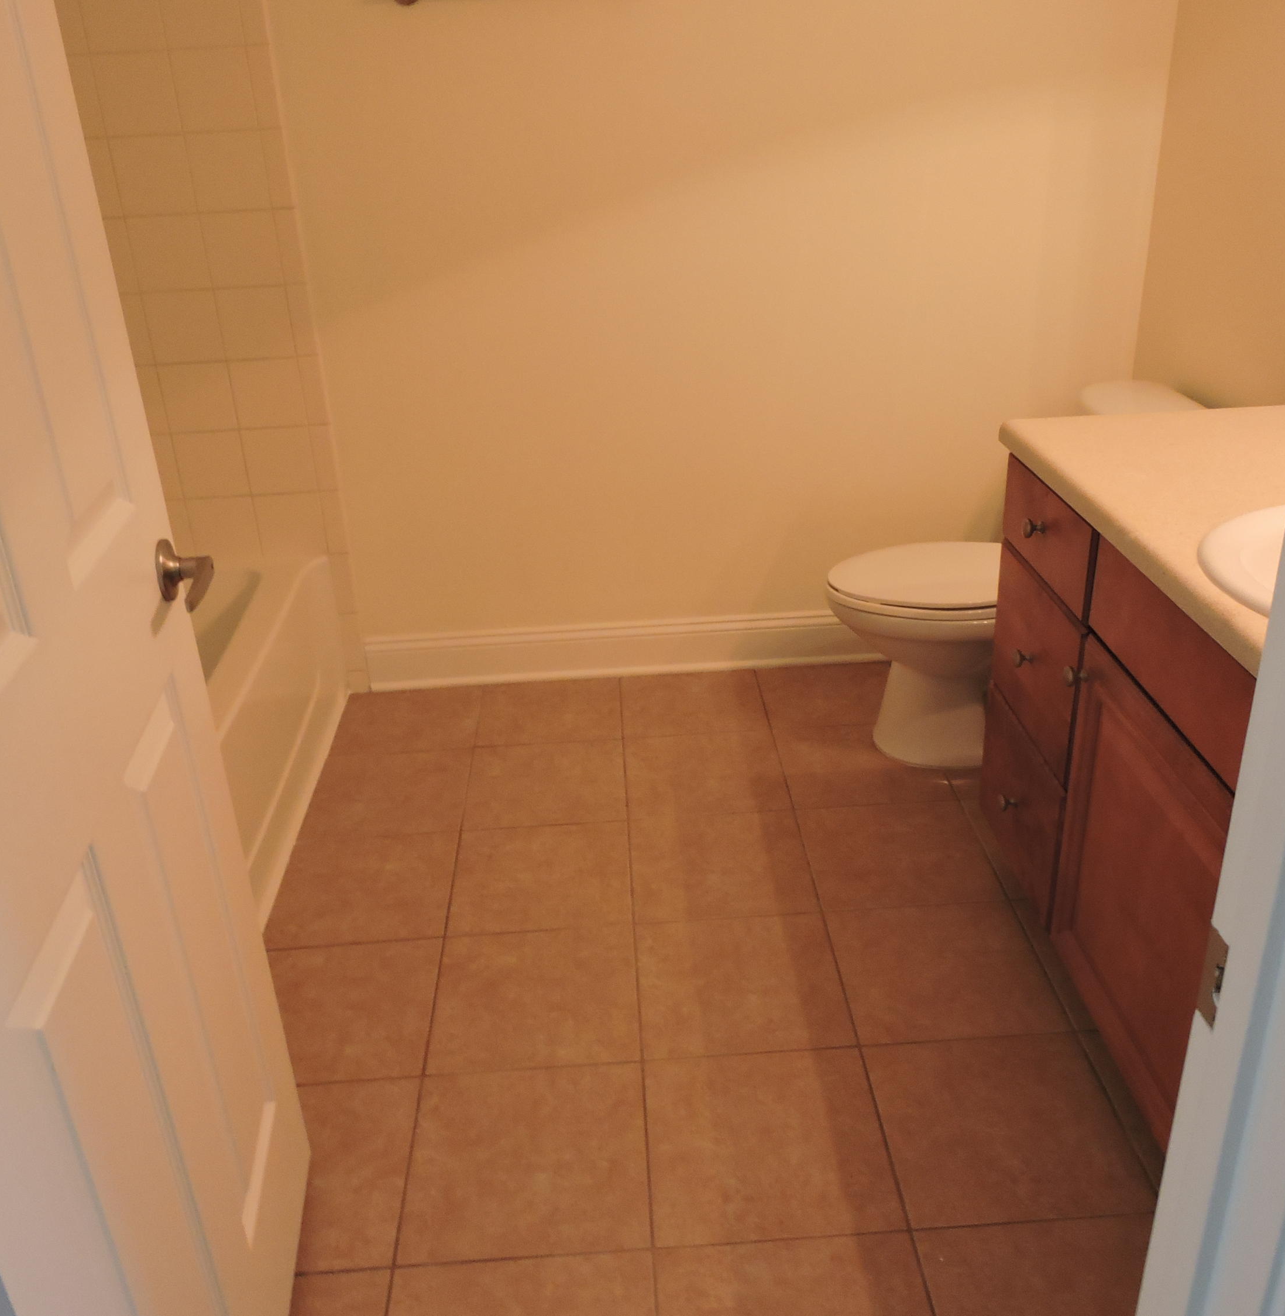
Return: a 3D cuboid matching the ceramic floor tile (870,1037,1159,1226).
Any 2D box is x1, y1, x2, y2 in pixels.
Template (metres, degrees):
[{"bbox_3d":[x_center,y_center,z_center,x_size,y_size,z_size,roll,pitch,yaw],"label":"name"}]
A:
[{"bbox_3d":[0.508,0.661,1.721,0.330,0.010,0.330,-3,26,-1],"label":"ceramic floor tile"}]

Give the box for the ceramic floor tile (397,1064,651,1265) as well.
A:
[{"bbox_3d":[-0.159,0.700,1.709,0.327,0.010,0.327,-3,25,-1],"label":"ceramic floor tile"}]

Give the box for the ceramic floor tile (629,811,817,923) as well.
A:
[{"bbox_3d":[0.145,0.395,2.311,0.330,0.010,0.330,-3,26,-1],"label":"ceramic floor tile"}]

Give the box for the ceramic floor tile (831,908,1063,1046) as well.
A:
[{"bbox_3d":[0.496,0.518,2.025,0.327,0.010,0.327,-3,25,-1],"label":"ceramic floor tile"}]

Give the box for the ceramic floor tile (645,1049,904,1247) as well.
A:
[{"bbox_3d":[0.175,0.681,1.714,0.330,0.010,0.330,-3,26,-1],"label":"ceramic floor tile"}]

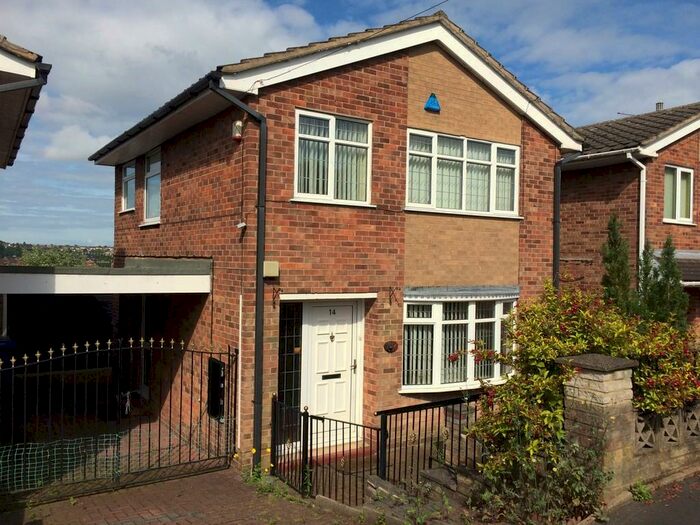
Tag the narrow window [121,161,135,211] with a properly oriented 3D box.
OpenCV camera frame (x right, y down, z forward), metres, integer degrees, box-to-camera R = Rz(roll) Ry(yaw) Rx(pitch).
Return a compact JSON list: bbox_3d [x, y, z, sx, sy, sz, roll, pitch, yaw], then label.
[{"bbox_3d":[-4.336,-1.486,11.513,0.120,0.940,1.020,1,1,-34],"label":"narrow window"}]

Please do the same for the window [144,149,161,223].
[{"bbox_3d":[-3.411,-1.303,10.145,0.120,1.240,1.010,1,1,-34],"label":"window"}]

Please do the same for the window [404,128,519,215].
[{"bbox_3d":[1.788,-1.321,8.986,2.404,1.170,0.120,1,1,-34],"label":"window"}]

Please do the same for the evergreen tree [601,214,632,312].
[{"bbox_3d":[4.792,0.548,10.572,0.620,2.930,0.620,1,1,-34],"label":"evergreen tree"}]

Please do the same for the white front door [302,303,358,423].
[{"bbox_3d":[-0.237,1.495,8.086,0.990,2.030,0.090,1,1,-34],"label":"white front door"}]

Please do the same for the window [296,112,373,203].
[{"bbox_3d":[-0.203,-1.337,7.636,1.178,1.161,0.120,1,1,-34],"label":"window"}]

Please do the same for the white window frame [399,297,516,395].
[{"bbox_3d":[1.814,1.207,8.914,2.408,1.312,0.350,1,1,-34],"label":"white window frame"}]

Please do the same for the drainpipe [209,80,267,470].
[{"bbox_3d":[-1.310,0.250,6.846,0.740,4.610,0.110,1,1,-34],"label":"drainpipe"}]

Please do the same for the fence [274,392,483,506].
[{"bbox_3d":[0.152,1.914,6.312,0.930,1.470,2.640,1,1,-34],"label":"fence"}]

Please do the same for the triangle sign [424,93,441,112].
[{"bbox_3d":[1.217,-2.319,8.512,0.270,0.265,0.085,1,1,-34],"label":"triangle sign"}]

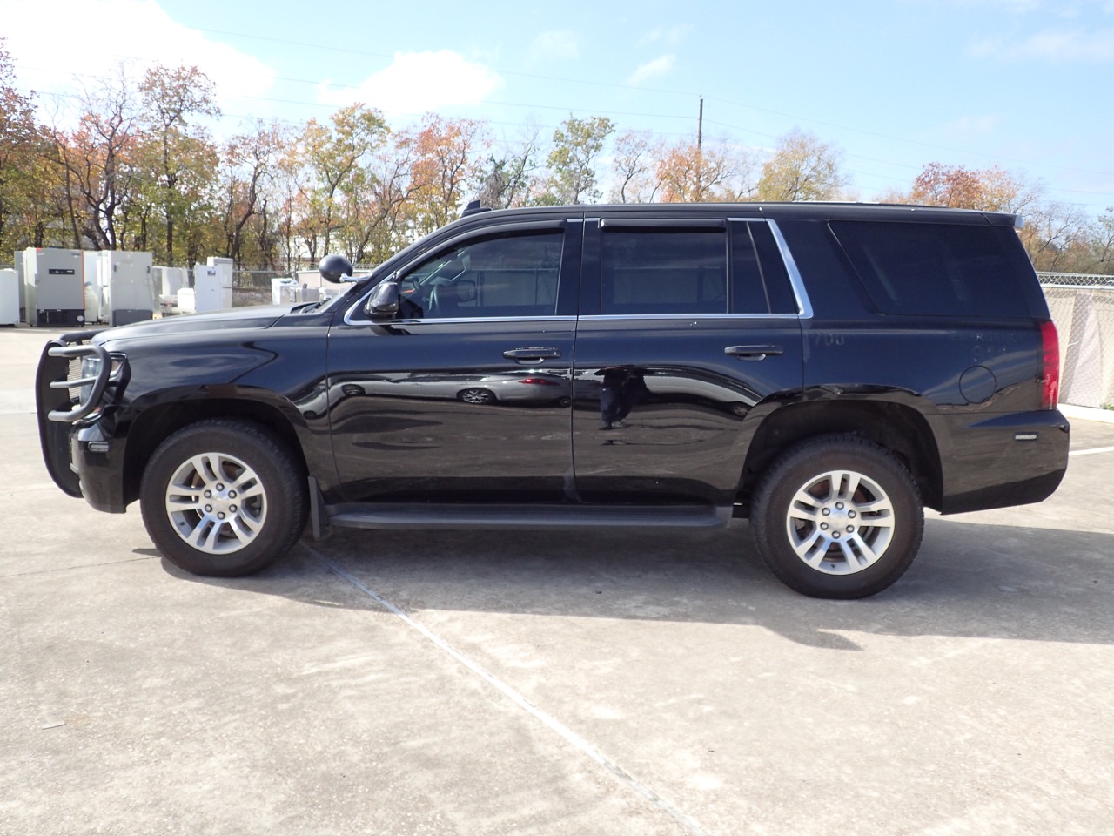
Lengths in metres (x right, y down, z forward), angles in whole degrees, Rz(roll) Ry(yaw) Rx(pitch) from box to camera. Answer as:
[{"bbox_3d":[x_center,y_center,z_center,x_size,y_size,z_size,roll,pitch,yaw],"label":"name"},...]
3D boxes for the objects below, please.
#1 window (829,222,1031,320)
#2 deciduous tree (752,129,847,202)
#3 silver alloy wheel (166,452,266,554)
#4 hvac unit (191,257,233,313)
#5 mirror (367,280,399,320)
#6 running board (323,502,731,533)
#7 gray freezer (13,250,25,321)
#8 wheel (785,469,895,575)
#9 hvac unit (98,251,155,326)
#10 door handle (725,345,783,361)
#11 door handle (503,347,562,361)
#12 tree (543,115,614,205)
[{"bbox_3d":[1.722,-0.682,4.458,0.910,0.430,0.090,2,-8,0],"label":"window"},{"bbox_3d":[12.496,-9.880,50.654,4.900,10.300,4.900,2,7,3],"label":"deciduous tree"},{"bbox_3d":[-1.621,0.398,4.699,0.495,0.495,0.200,2,8,3],"label":"silver alloy wheel"},{"bbox_3d":[-9.292,-3.386,26.133,0.980,1.920,0.820,1,8,-3],"label":"hvac unit"},{"bbox_3d":[-0.793,-0.536,4.408,0.145,0.175,0.240,2,8,3],"label":"mirror"},{"bbox_3d":[-0.139,0.475,4.584,1.900,0.090,0.200,0,7,3],"label":"running board"},{"bbox_3d":[-15.068,-3.766,27.846,0.950,1.970,0.880,-4,9,-34],"label":"gray freezer"},{"bbox_3d":[1.318,0.473,4.572,0.490,0.490,0.210,2,7,3],"label":"wheel"},{"bbox_3d":[-11.554,-3.442,25.908,1.040,1.970,0.880,-4,9,-37],"label":"hvac unit"},{"bbox_3d":[0.895,-0.294,4.385,0.265,0.065,0.055,2,8,3],"label":"door handle"},{"bbox_3d":[-0.110,-0.294,4.434,0.268,0.063,0.055,2,8,3],"label":"door handle"},{"bbox_3d":[0.959,-9.460,46.629,3.800,9.900,3.800,2,7,3],"label":"tree"}]

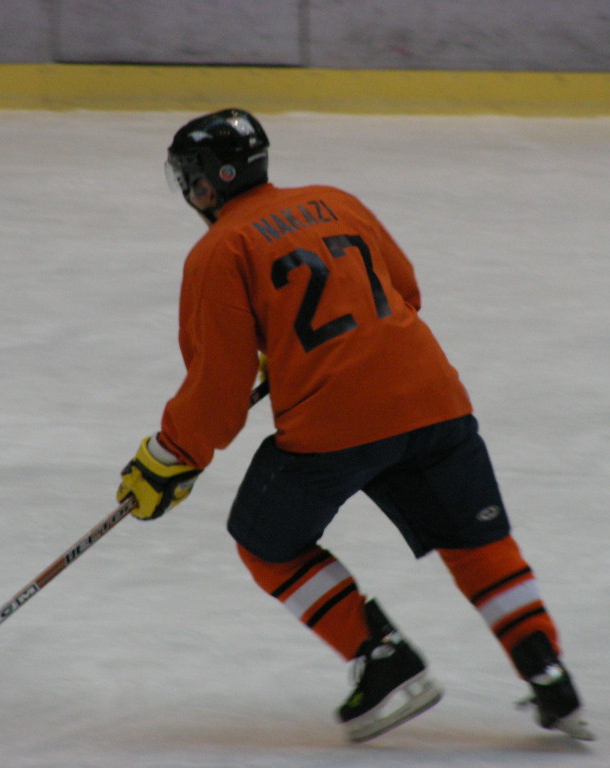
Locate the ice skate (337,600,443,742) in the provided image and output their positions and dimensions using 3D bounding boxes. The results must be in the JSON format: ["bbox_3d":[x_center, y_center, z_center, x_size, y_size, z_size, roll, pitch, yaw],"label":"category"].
[{"bbox_3d":[0.207,0.711,22.450,0.285,0.280,0.110,-28,0,22],"label":"ice skate"}]

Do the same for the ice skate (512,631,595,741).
[{"bbox_3d":[0.603,0.743,22.450,0.110,0.280,0.285,-30,-2,-10],"label":"ice skate"}]

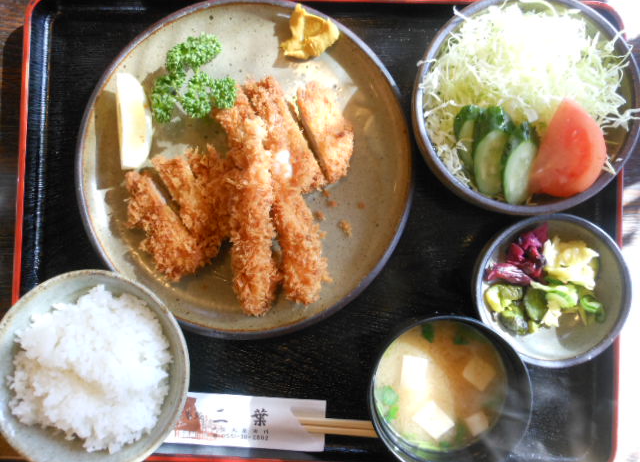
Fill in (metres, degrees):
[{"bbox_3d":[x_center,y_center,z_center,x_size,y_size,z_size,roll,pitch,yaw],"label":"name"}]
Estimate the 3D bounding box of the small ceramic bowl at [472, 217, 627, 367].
[{"bbox_3d":[0.169,0.044,0.397,0.112,0.040,0.112,0,89,1],"label":"small ceramic bowl"}]

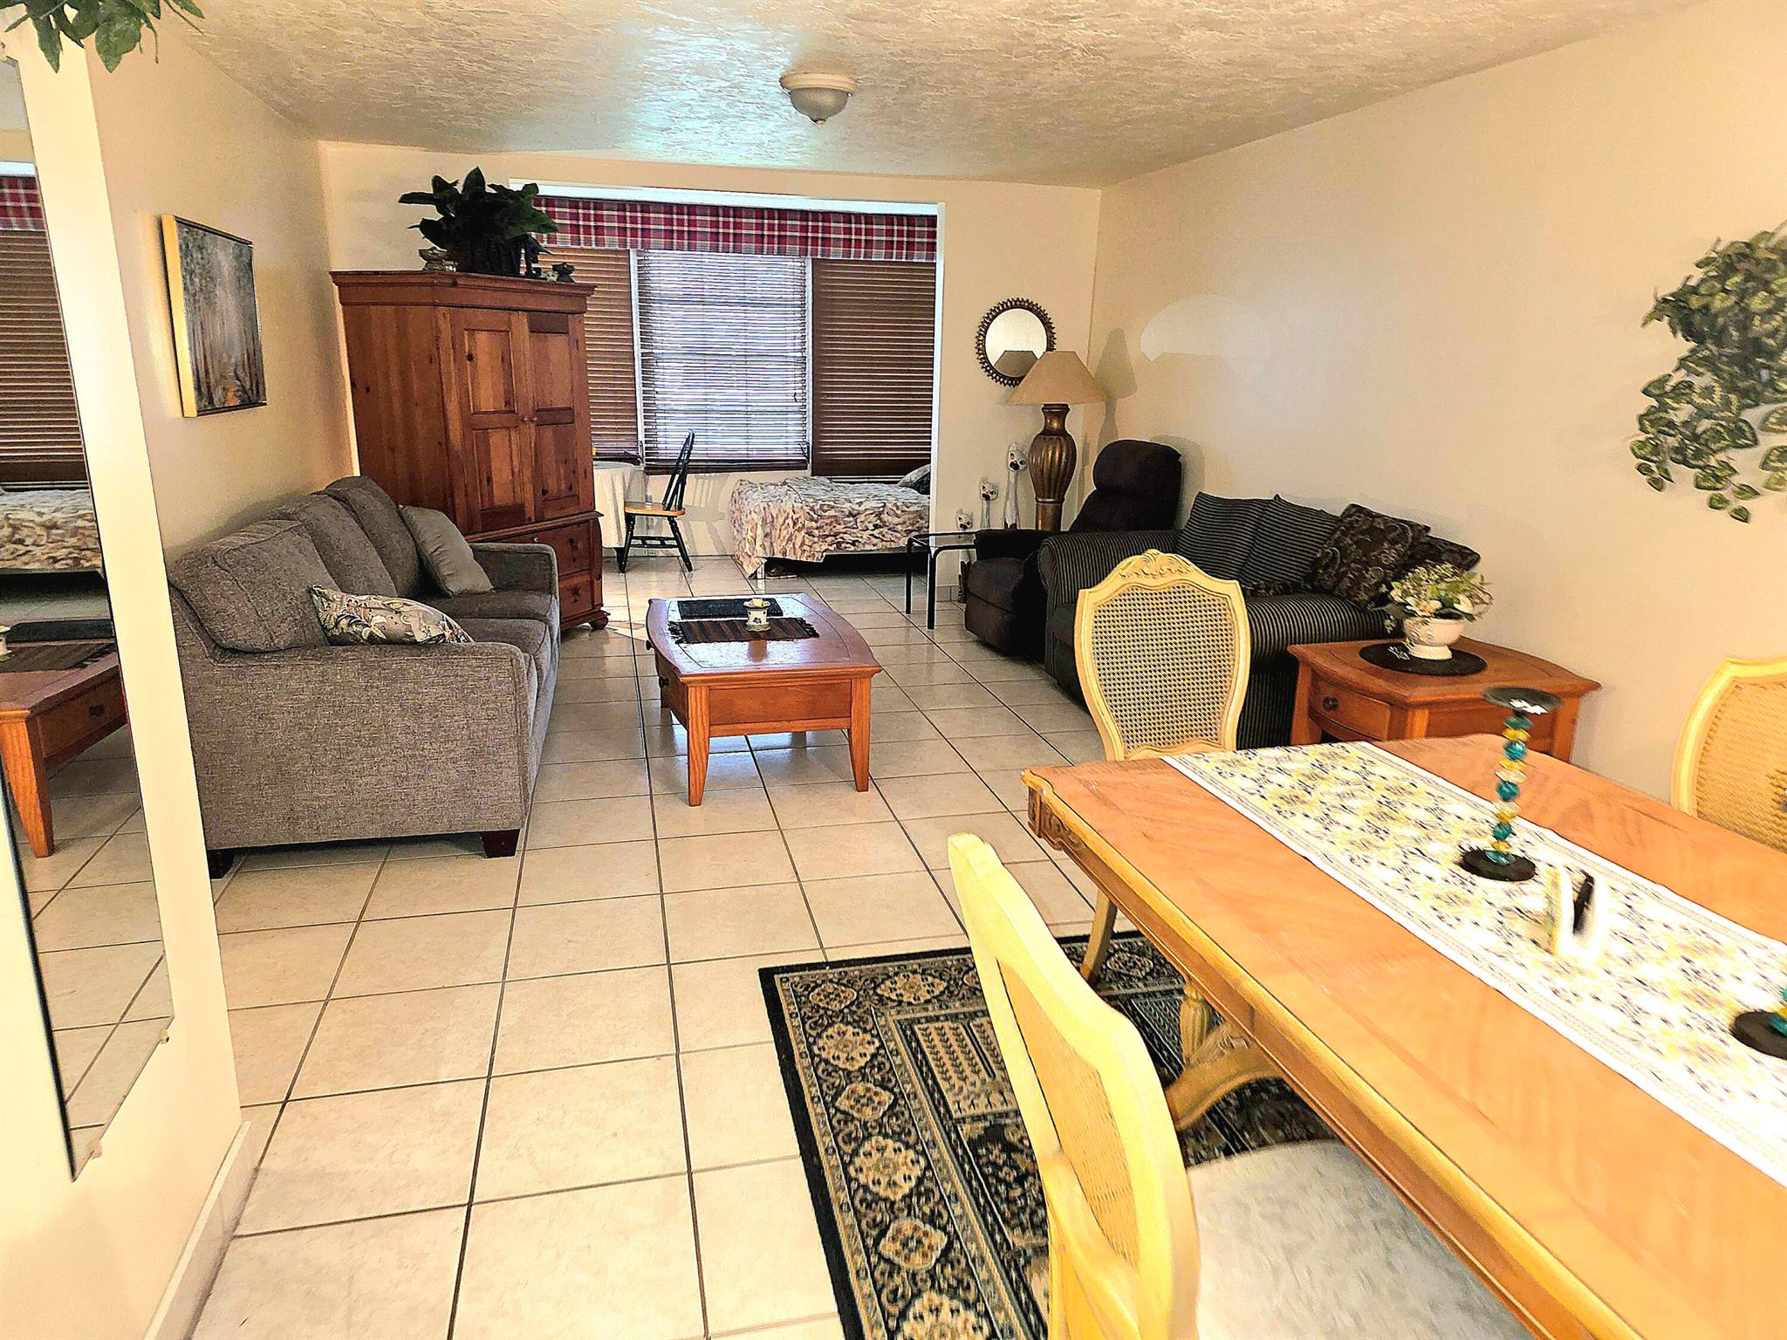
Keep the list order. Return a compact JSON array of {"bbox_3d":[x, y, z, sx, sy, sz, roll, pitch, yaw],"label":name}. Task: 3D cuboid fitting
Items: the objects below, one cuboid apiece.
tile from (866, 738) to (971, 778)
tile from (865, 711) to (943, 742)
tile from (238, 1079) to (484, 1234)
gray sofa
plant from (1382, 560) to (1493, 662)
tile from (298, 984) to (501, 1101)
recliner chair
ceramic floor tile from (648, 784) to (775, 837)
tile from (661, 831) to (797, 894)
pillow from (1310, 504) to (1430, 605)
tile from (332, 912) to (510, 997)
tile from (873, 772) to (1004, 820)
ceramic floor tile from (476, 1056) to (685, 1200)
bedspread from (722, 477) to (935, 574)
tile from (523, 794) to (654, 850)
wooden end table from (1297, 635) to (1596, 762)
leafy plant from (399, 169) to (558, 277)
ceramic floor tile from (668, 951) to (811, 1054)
[{"bbox_3d":[0.067,0.348,4.611,0.402,0.012,0.406,-3,15,-13],"label":"tile"},{"bbox_3d":[-0.026,0.247,5.014,0.398,0.010,0.398,-3,16,-13],"label":"tile"},{"bbox_3d":[-1.010,0.939,2.312,0.402,0.012,0.406,-3,15,-13],"label":"tile"},{"bbox_3d":[-1.804,-0.129,4.385,0.975,0.967,2.108,-3,16,-13],"label":"gray sofa"},{"bbox_3d":[1.750,-0.189,3.796,0.310,0.290,0.310,-3,16,-13],"label":"plant"},{"bbox_3d":[-1.125,0.850,2.735,0.398,0.010,0.398,-3,16,-13],"label":"tile"},{"bbox_3d":[0.953,-0.636,6.183,0.927,1.080,0.866,-5,16,-21],"label":"recliner chair"},{"bbox_3d":[-0.614,0.494,4.073,0.398,0.010,0.398,-3,16,-13],"label":"ceramic floor tile"},{"bbox_3d":[-0.518,0.594,3.645,0.398,0.010,0.398,-3,16,-13],"label":"tile"},{"bbox_3d":[1.795,-0.398,4.380,0.140,0.380,0.440,26,7,-19],"label":"pillow"},{"bbox_3d":[-1.208,0.736,3.083,0.398,0.010,0.398,-3,16,-13],"label":"tile"},{"bbox_3d":[0.172,0.452,4.207,0.398,0.010,0.398,-3,16,-13],"label":"tile"},{"bbox_3d":[-0.627,0.921,2.412,0.396,0.010,0.396,-3,16,-13],"label":"ceramic floor tile"},{"bbox_3d":[-0.348,-1.070,8.646,1.762,0.610,0.950,-3,16,-13],"label":"bedspread"},{"bbox_3d":[-1.002,0.509,3.950,0.402,0.012,0.406,-3,15,-13],"label":"tile"},{"bbox_3d":[1.682,0.281,3.752,0.738,0.596,0.625,-3,16,-13],"label":"wooden end table"},{"bbox_3d":[-2.050,-2.171,5.868,0.680,0.510,0.580,-3,16,-13],"label":"leafy plant"},{"bbox_3d":[-0.331,0.799,2.879,0.396,0.010,0.396,-3,16,-13],"label":"ceramic floor tile"}]

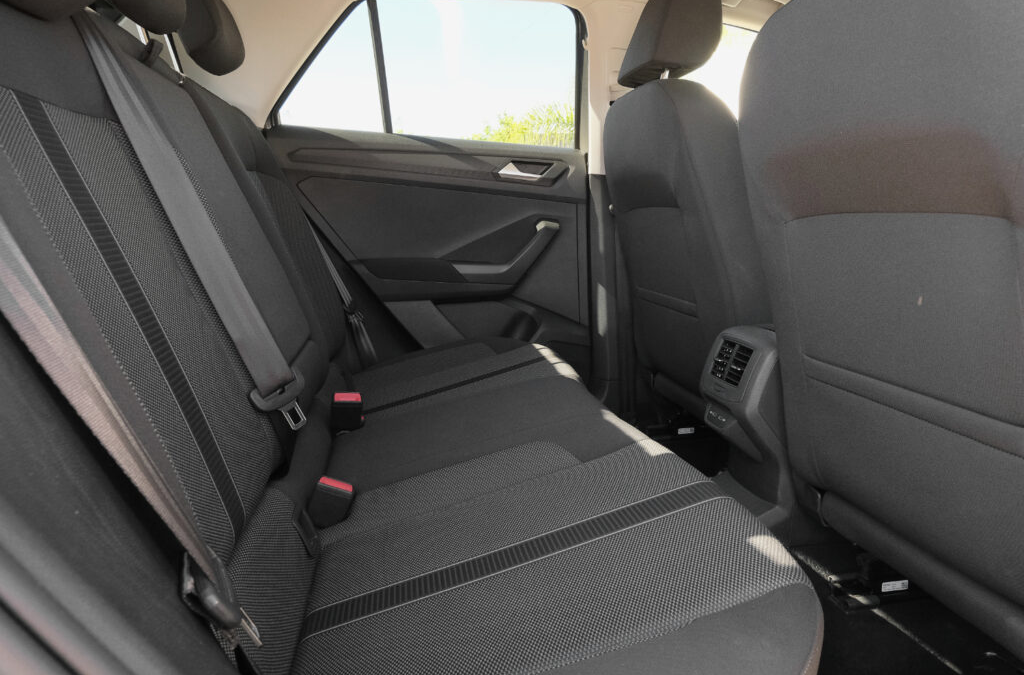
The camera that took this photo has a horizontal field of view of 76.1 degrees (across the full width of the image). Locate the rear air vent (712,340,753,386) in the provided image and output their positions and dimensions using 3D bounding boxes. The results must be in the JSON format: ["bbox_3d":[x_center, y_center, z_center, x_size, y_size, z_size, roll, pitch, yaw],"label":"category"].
[{"bbox_3d":[0.391,0.046,1.136,0.025,0.068,0.096,15,7,-14],"label":"rear air vent"}]

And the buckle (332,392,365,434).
[{"bbox_3d":[-0.272,0.127,1.080,0.046,0.060,0.026,-2,28,-11],"label":"buckle"}]

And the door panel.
[{"bbox_3d":[-0.203,-0.196,1.692,0.817,0.650,0.130,-2,11,-11],"label":"door panel"}]

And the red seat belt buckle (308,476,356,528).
[{"bbox_3d":[-0.222,0.203,0.805,0.044,0.057,0.025,18,10,-14],"label":"red seat belt buckle"}]

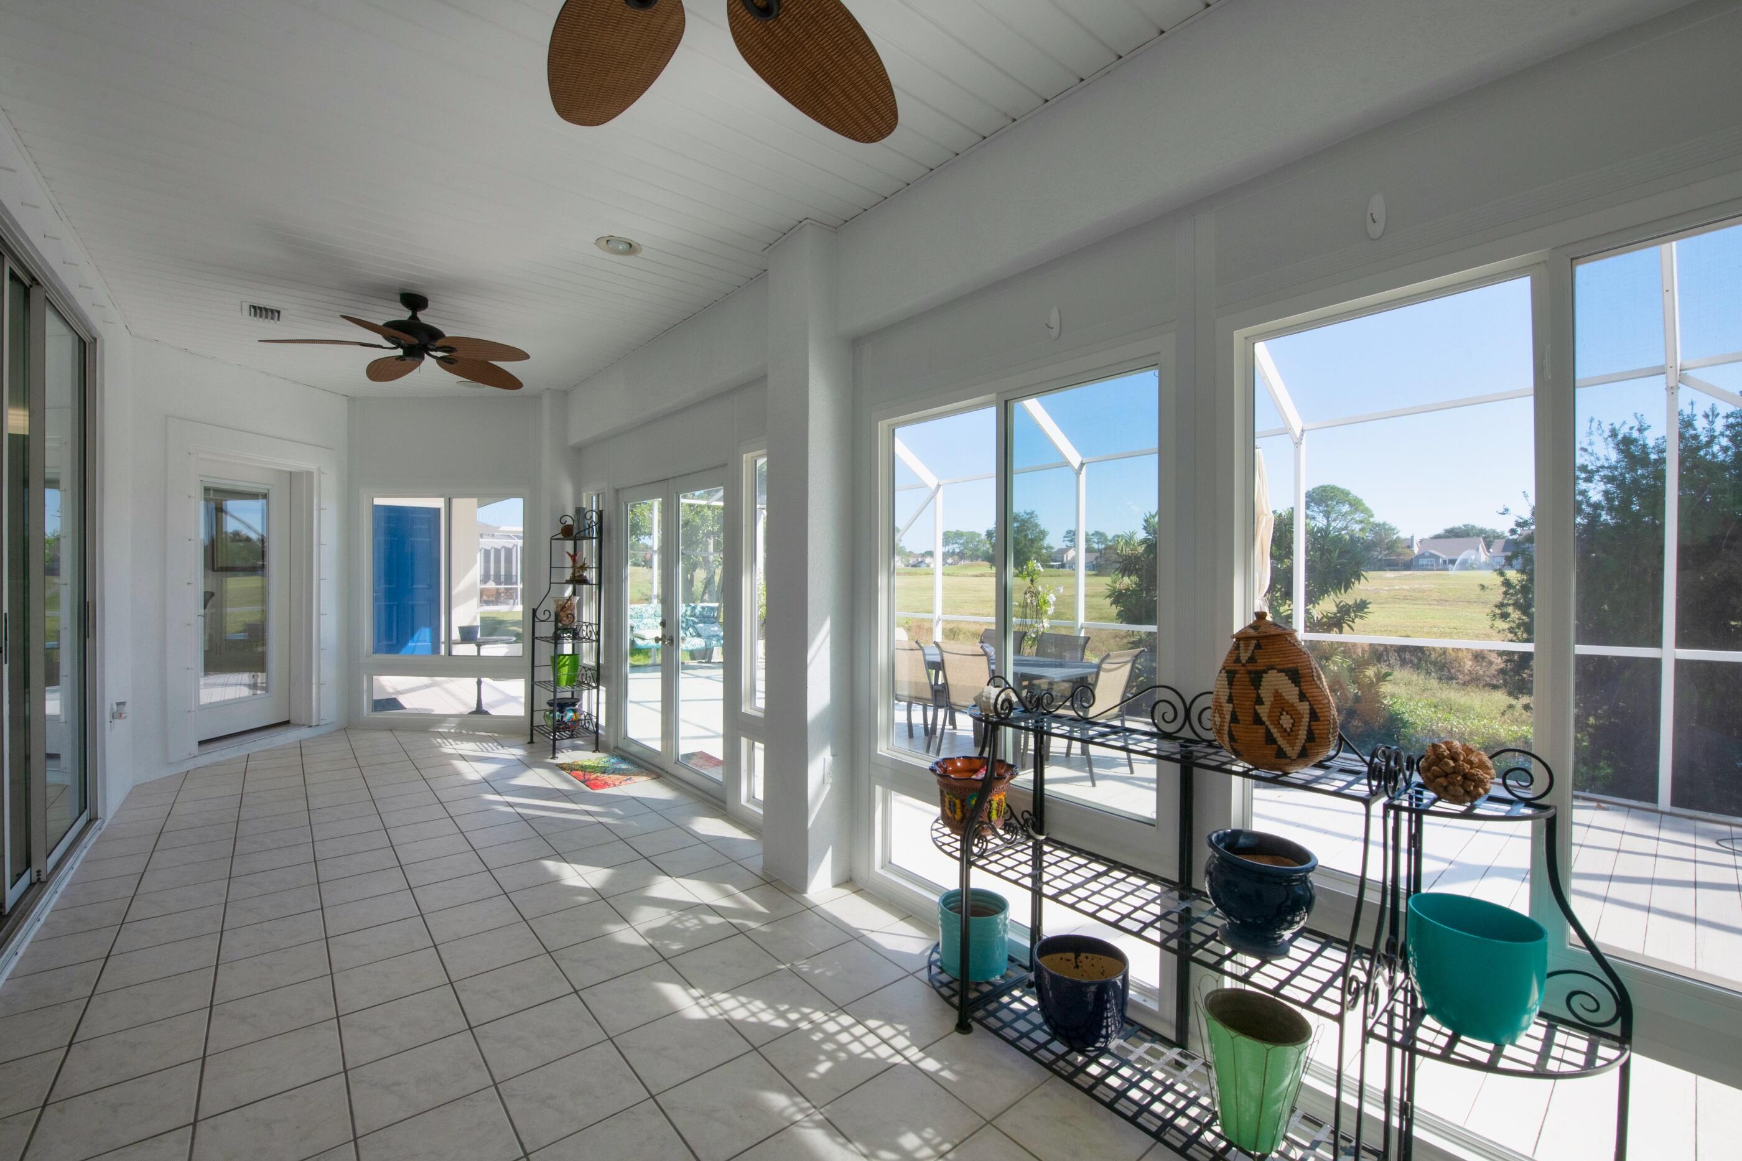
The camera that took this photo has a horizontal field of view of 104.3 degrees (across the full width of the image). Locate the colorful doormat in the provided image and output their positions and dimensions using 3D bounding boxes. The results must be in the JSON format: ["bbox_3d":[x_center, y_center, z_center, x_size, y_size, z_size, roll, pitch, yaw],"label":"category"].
[{"bbox_3d":[-1.866,1.333,4.772,0.445,0.015,0.780,-1,1,-41],"label":"colorful doormat"}]

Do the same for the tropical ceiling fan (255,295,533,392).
[{"bbox_3d":[-2.575,-1.398,3.792,1.330,0.410,1.330,-1,1,-41],"label":"tropical ceiling fan"}]

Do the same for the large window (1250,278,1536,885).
[{"bbox_3d":[1.237,0.048,1.667,0.080,1.400,0.580,-1,1,-41],"label":"large window"}]

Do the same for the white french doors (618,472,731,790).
[{"bbox_3d":[-1.380,0.324,4.604,0.070,2.000,1.680,-1,1,-41],"label":"white french doors"}]

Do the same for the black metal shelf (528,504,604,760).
[{"bbox_3d":[-2.452,0.391,5.420,0.350,1.880,0.620,-1,1,-41],"label":"black metal shelf"}]

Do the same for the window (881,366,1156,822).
[{"bbox_3d":[0.473,0.034,2.517,0.080,1.400,1.250,-1,1,-41],"label":"window"}]

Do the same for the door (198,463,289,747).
[{"bbox_3d":[-4.963,0.168,5.302,0.060,2.070,0.850,0,1,5],"label":"door"}]

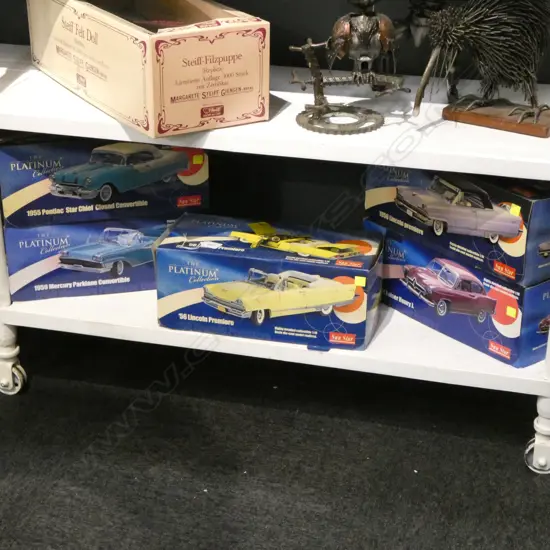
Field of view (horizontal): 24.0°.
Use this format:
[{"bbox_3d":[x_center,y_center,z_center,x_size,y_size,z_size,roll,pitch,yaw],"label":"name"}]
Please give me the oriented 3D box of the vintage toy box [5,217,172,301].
[{"bbox_3d":[-0.305,-0.064,2.350,0.355,0.143,0.161,-5,26,-11],"label":"vintage toy box"}]

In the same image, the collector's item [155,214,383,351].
[{"bbox_3d":[-0.005,0.007,2.260,0.365,0.145,0.166,6,25,12],"label":"collector's item"}]

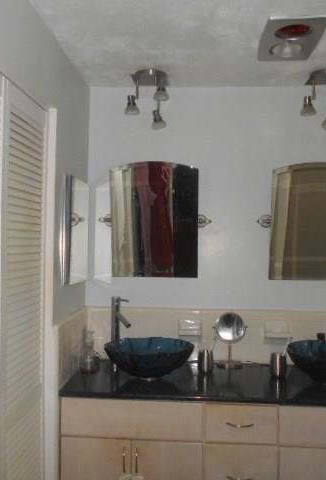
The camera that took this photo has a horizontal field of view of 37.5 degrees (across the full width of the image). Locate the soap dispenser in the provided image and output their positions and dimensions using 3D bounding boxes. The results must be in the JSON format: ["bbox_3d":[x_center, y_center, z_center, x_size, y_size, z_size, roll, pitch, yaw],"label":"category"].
[{"bbox_3d":[-0.364,0.566,2.443,0.089,0.212,0.085,1,0,-26],"label":"soap dispenser"}]

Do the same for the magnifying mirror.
[{"bbox_3d":[0.360,0.537,2.579,0.184,0.293,0.130,1,0,4],"label":"magnifying mirror"}]

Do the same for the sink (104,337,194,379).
[{"bbox_3d":[-0.066,0.596,2.362,0.447,0.161,0.438,1,0,4],"label":"sink"}]

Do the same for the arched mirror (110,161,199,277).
[{"bbox_3d":[-0.045,-0.104,2.613,0.480,0.645,0.020,1,11,4],"label":"arched mirror"}]

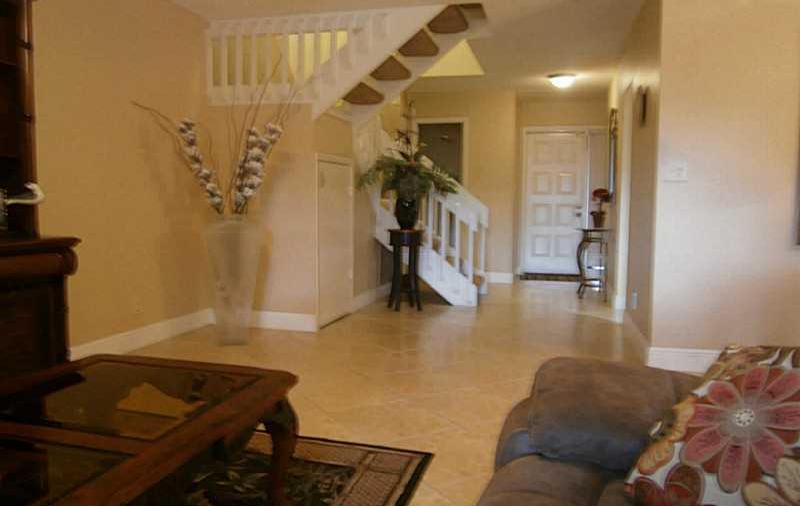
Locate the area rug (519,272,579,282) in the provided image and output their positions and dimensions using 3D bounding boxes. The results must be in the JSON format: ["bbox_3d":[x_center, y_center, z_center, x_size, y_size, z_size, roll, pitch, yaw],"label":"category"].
[{"bbox_3d":[2.071,0.346,8.237,0.780,0.012,0.600,2,4,15],"label":"area rug"}]

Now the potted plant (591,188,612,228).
[{"bbox_3d":[2.114,-0.467,6.335,0.210,0.420,0.200,2,4,15],"label":"potted plant"}]

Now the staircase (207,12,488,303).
[{"bbox_3d":[-0.195,-0.681,5.555,2.050,2.420,2.500,2,4,15],"label":"staircase"}]

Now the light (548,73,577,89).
[{"bbox_3d":[1.773,-1.860,6.555,0.320,0.140,0.320,2,4,15],"label":"light"}]

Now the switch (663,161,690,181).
[{"bbox_3d":[1.607,-0.471,3.489,0.120,0.118,0.012,2,4,15],"label":"switch"}]

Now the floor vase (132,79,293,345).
[{"bbox_3d":[-1.170,-0.306,4.106,0.880,1.840,0.700,2,4,15],"label":"floor vase"}]

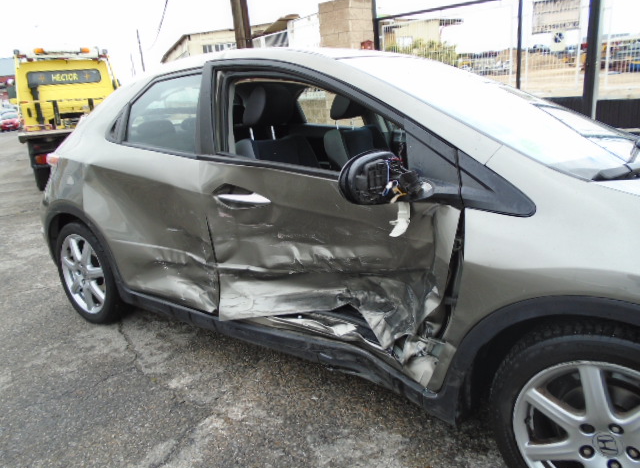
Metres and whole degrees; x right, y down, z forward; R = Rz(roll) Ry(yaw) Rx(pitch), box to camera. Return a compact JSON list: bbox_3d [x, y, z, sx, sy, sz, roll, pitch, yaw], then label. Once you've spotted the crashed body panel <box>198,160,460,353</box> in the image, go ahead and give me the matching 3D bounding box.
[{"bbox_3d":[-0.026,0.112,1.736,1.100,0.680,0.150,9,21,35],"label":"crashed body panel"}]

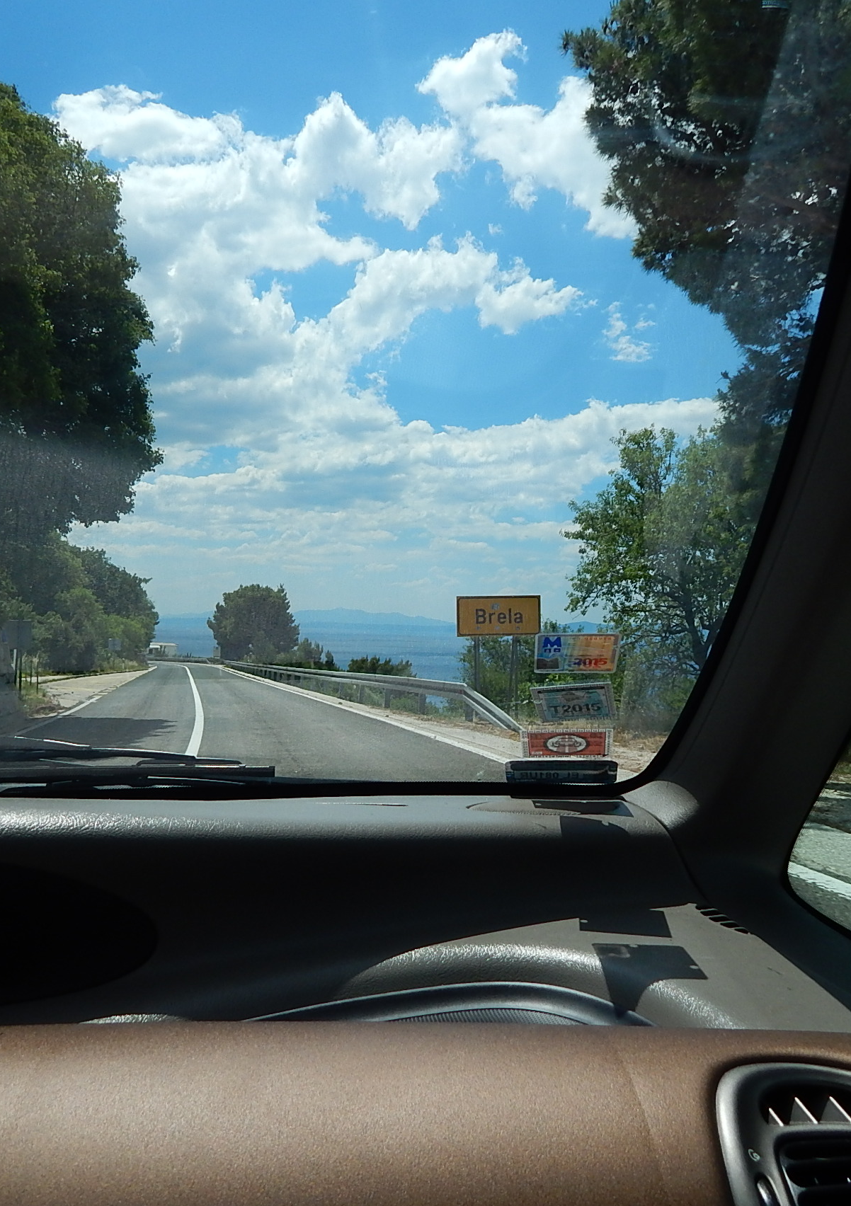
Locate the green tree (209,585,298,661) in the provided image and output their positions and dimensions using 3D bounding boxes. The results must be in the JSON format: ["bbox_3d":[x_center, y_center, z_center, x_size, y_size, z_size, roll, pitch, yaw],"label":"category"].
[{"bbox_3d":[-16.108,2.058,100.000,8.300,7.500,7.800,1,-1,-9],"label":"green tree"}]

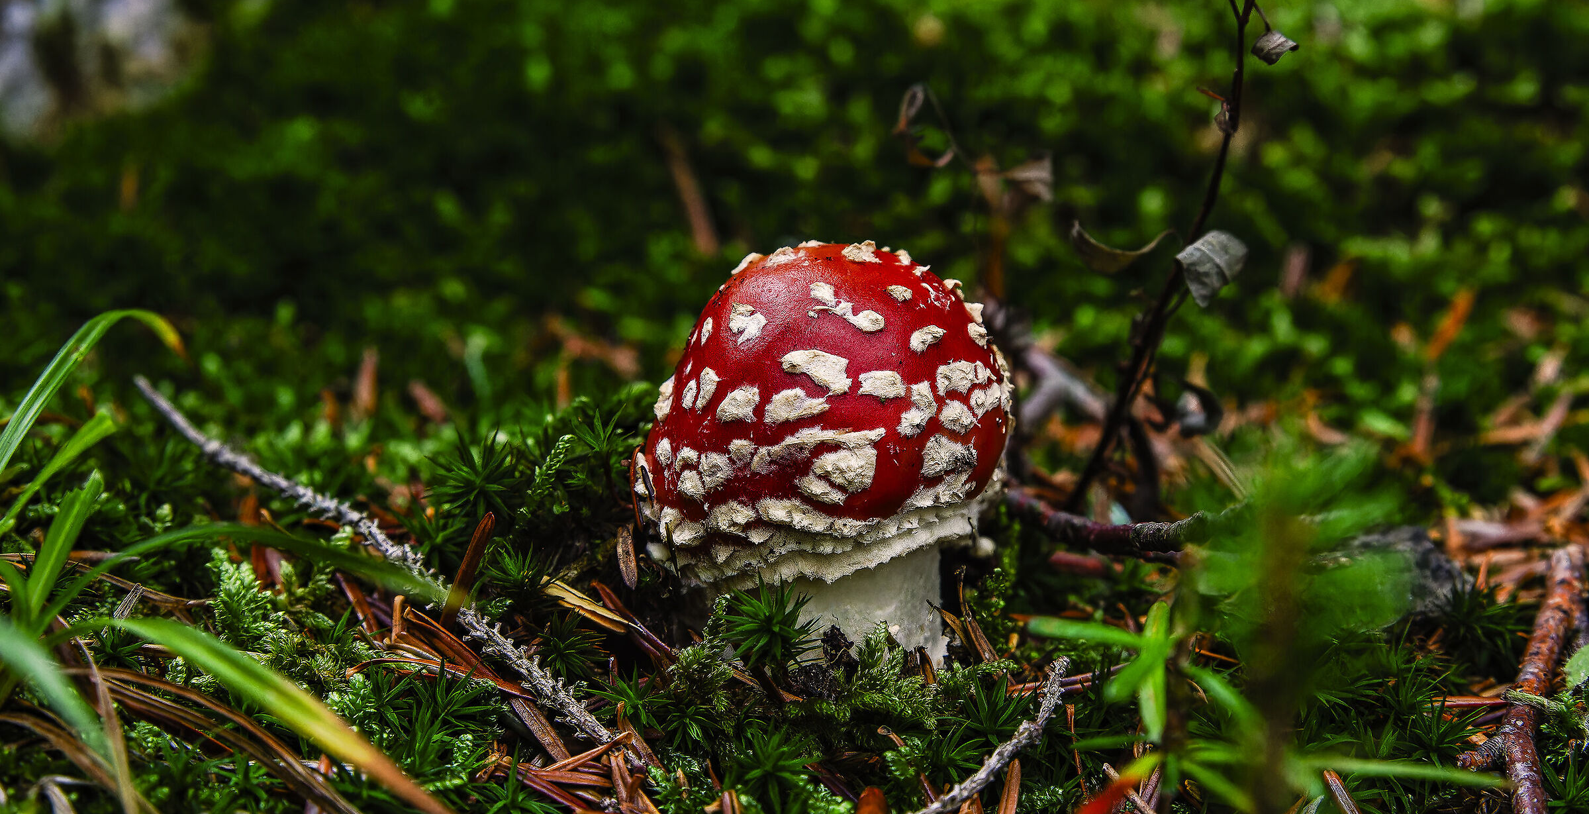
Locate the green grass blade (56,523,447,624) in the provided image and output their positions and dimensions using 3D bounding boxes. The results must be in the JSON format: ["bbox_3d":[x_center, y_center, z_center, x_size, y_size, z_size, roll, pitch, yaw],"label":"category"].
[{"bbox_3d":[-0.080,0.024,0.452,0.072,0.018,0.008,7,16,28],"label":"green grass blade"}]

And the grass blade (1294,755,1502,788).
[{"bbox_3d":[0.077,0.046,0.393,0.033,0.004,0.004,8,7,-27],"label":"grass blade"}]

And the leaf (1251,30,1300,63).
[{"bbox_3d":[0.079,-0.059,0.505,0.008,0.005,0.004,0,14,0],"label":"leaf"}]

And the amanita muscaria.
[{"bbox_3d":[0.004,0.006,0.490,0.059,0.065,0.059,-3,14,0],"label":"amanita muscaria"}]

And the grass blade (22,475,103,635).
[{"bbox_3d":[-0.111,0.022,0.471,0.005,0.026,0.003,24,16,0],"label":"grass blade"}]

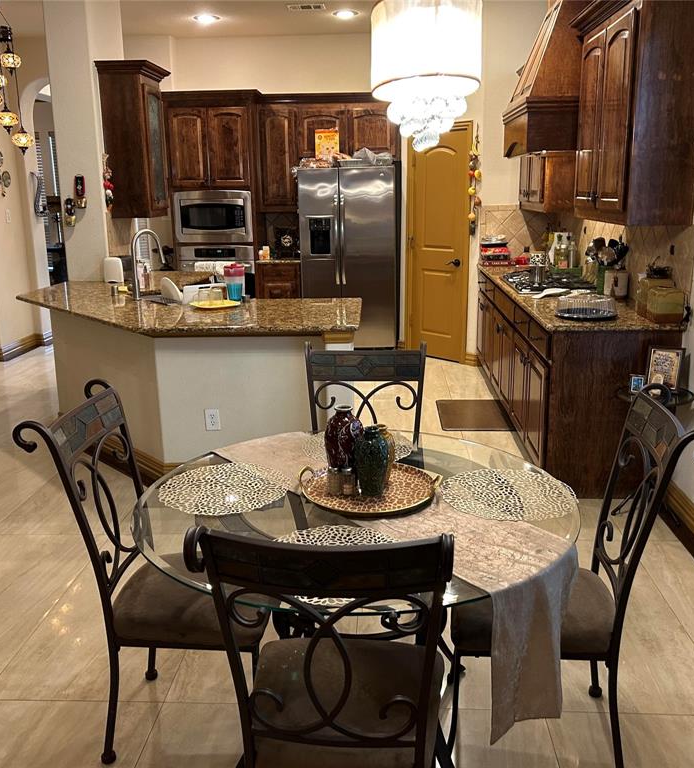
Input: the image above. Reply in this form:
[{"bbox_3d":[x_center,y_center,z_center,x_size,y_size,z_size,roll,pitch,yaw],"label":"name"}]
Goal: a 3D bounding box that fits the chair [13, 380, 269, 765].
[{"bbox_3d":[-0.534,0.542,2.291,0.650,1.036,0.470,0,14,4],"label":"chair"}]

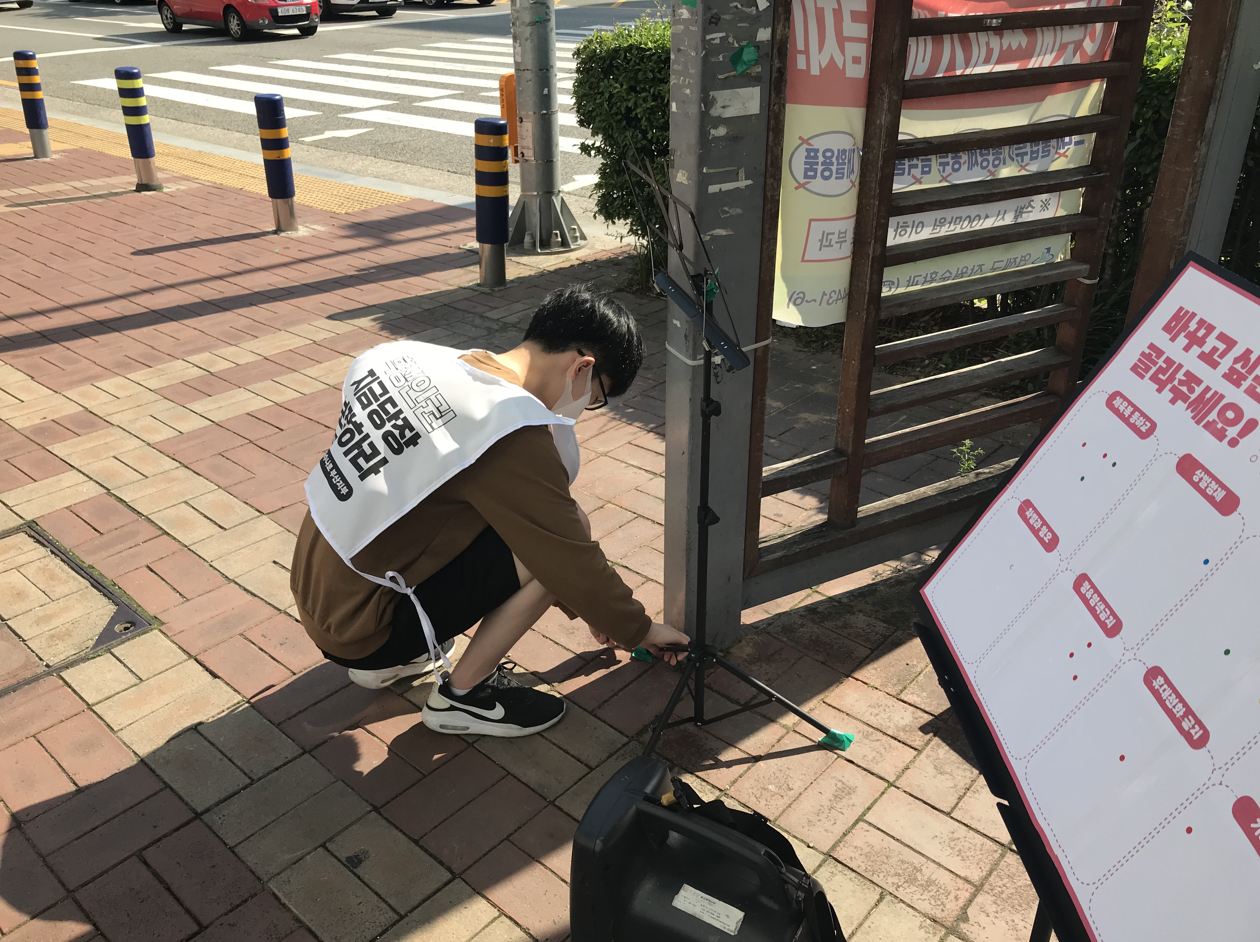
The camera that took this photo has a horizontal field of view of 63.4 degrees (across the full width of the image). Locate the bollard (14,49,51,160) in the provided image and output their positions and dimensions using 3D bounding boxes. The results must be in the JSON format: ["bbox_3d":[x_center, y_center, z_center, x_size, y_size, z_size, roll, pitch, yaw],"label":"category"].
[{"bbox_3d":[-4.717,-2.893,8.072,0.156,0.782,0.156,-11,30,-27],"label":"bollard"}]

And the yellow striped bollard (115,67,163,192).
[{"bbox_3d":[-3.350,-2.326,6.955,0.156,0.782,0.156,-10,29,-22],"label":"yellow striped bollard"}]

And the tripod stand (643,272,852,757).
[{"bbox_3d":[0.137,0.072,1.948,0.510,1.020,0.510,-7,27,-12],"label":"tripod stand"}]

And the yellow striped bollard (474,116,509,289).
[{"bbox_3d":[-0.663,-1.283,4.914,0.157,0.777,0.157,-1,27,-7],"label":"yellow striped bollard"}]

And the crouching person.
[{"bbox_3d":[-0.282,0.085,2.045,0.800,0.905,0.500,-5,27,-10],"label":"crouching person"}]

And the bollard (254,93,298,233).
[{"bbox_3d":[-2.043,-1.782,5.922,0.156,0.750,0.156,-8,28,-17],"label":"bollard"}]

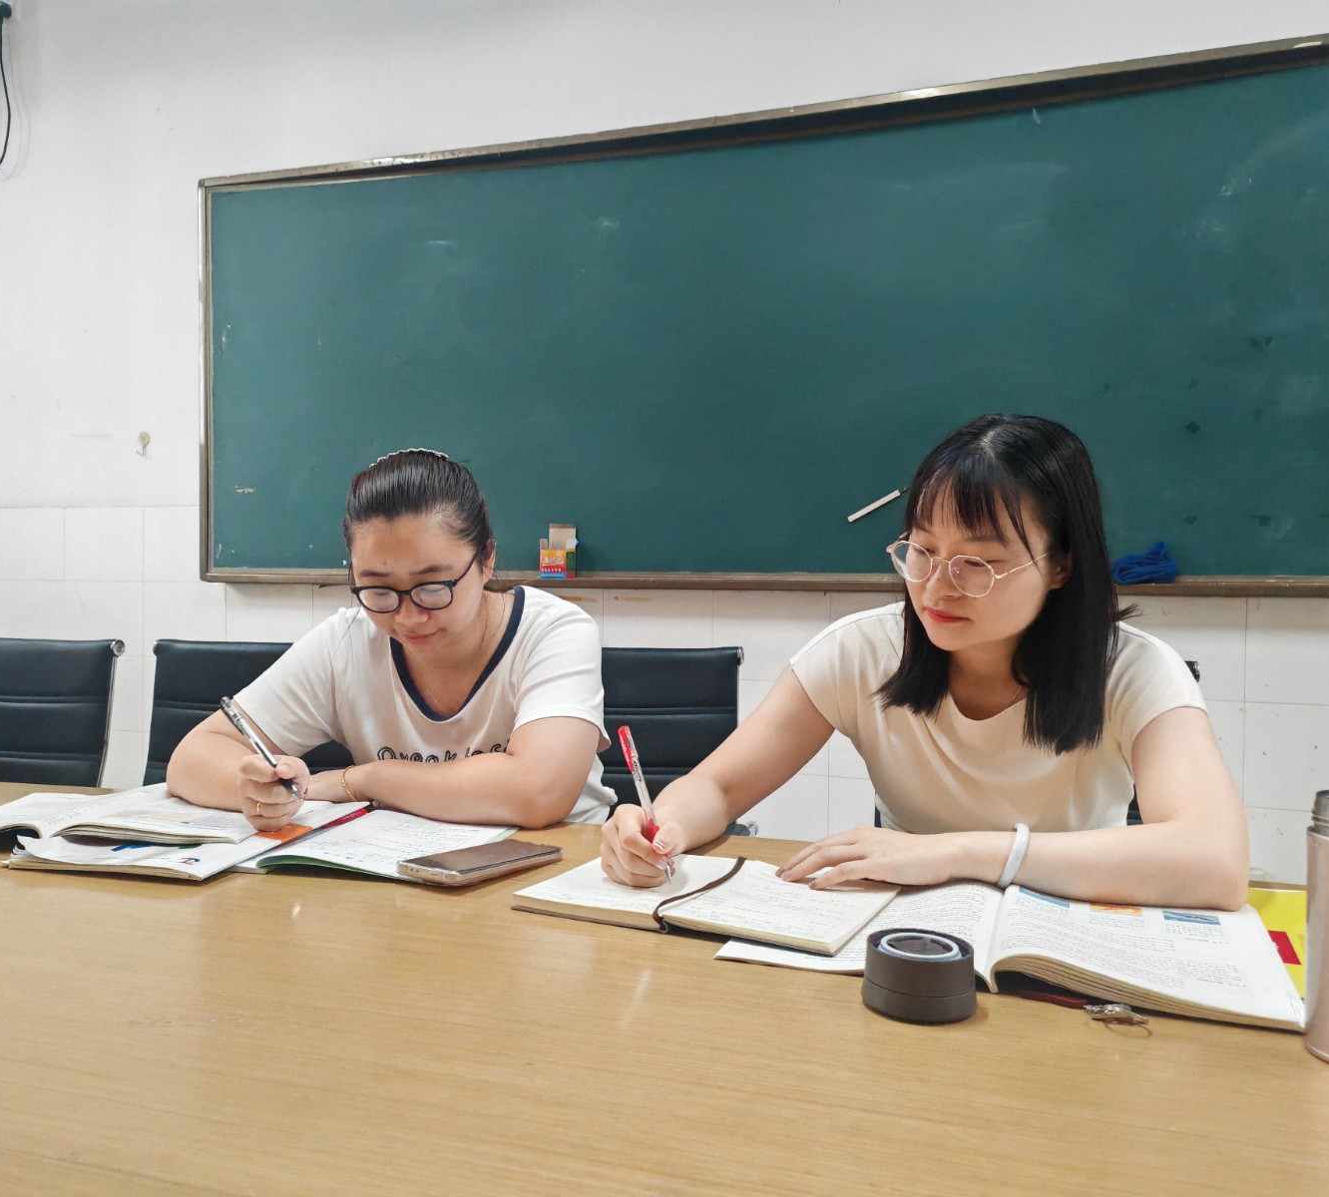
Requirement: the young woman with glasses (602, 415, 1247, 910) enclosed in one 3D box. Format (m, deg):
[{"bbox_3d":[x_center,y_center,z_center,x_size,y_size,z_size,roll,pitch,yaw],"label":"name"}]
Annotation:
[{"bbox_3d":[0.312,0.419,1.292,0.560,1.196,0.860,1,1,17],"label":"young woman with glasses"}]

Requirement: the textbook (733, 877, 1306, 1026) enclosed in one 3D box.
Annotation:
[{"bbox_3d":[0.271,0.253,0.933,0.392,0.034,0.296,1,1,19],"label":"textbook"}]

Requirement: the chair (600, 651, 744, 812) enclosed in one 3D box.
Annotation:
[{"bbox_3d":[-0.135,0.547,1.864,0.570,0.915,0.600,1,1,8],"label":"chair"}]

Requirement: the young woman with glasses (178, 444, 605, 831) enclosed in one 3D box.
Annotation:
[{"bbox_3d":[-0.278,0.416,1.562,0.520,1.180,0.800,1,1,17],"label":"young woman with glasses"}]

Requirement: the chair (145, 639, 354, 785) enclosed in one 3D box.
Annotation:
[{"bbox_3d":[-0.766,0.540,1.807,0.570,0.915,0.600,1,1,11],"label":"chair"}]

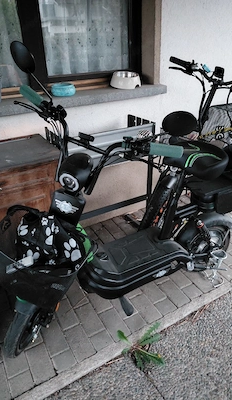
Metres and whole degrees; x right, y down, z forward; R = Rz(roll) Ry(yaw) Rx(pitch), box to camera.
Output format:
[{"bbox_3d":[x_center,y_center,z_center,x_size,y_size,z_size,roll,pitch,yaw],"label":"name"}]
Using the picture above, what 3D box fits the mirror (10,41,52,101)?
[{"bbox_3d":[-0.292,-0.452,1.033,0.050,0.218,0.105,-38,9,-30],"label":"mirror"}]

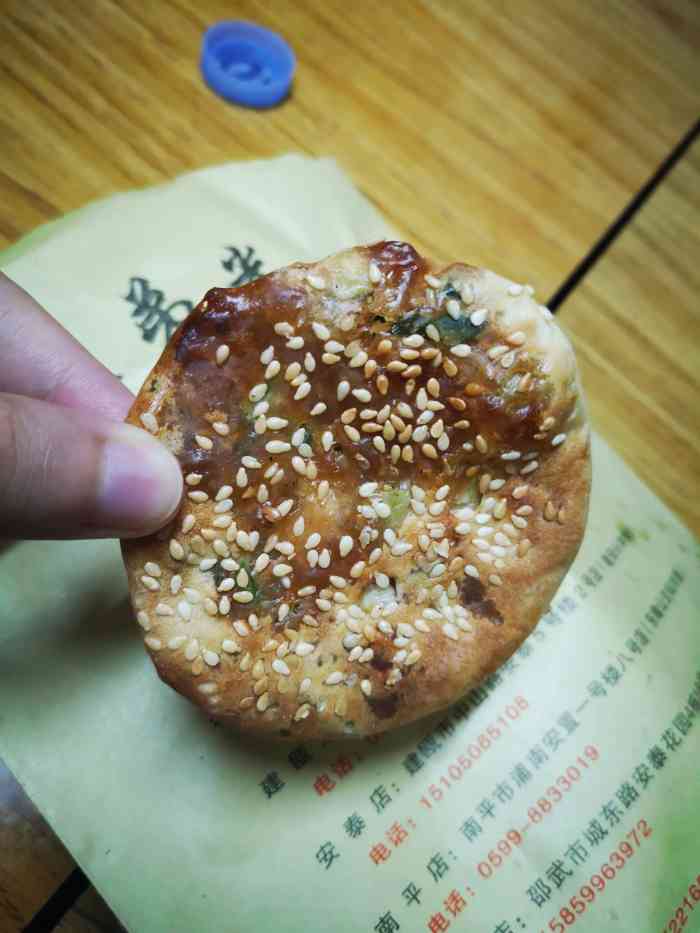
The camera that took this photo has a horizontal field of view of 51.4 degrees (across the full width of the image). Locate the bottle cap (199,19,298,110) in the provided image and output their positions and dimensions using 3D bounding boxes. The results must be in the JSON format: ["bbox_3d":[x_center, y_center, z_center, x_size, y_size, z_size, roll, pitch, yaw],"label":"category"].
[{"bbox_3d":[-0.036,-0.140,0.254,0.032,0.010,0.032,0,65,-18],"label":"bottle cap"}]

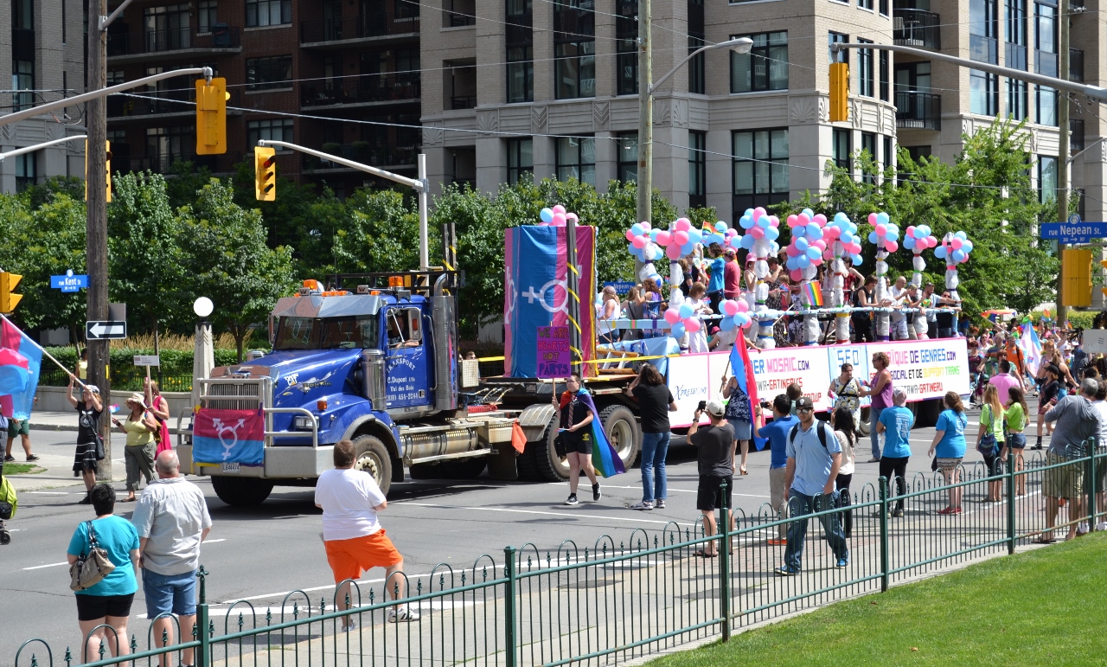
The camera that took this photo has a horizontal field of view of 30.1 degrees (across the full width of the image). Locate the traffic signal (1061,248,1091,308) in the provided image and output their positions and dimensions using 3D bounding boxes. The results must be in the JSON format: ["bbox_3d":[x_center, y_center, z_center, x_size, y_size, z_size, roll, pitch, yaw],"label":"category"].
[{"bbox_3d":[6.732,-0.712,26.500,0.360,0.720,0.300,0,2,28],"label":"traffic signal"}]

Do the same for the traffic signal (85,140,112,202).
[{"bbox_3d":[-8.246,-2.936,37.300,0.420,1.128,0.610,0,2,35],"label":"traffic signal"}]

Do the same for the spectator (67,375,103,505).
[{"bbox_3d":[-6.706,1.511,29.617,0.520,1.830,0.480,0,1,23],"label":"spectator"}]

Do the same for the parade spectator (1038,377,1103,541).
[{"bbox_3d":[5.755,1.409,22.900,0.660,1.817,0.500,-2,2,-36],"label":"parade spectator"}]

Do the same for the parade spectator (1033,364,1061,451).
[{"bbox_3d":[9.056,1.364,37.915,0.600,1.550,0.500,-1,1,-21],"label":"parade spectator"}]

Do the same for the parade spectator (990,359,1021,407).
[{"bbox_3d":[7.733,1.326,35.216,0.520,1.750,0.330,-1,1,-14],"label":"parade spectator"}]

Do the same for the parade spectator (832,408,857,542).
[{"bbox_3d":[3.483,1.671,24.800,0.460,1.570,0.420,-2,2,-40],"label":"parade spectator"}]

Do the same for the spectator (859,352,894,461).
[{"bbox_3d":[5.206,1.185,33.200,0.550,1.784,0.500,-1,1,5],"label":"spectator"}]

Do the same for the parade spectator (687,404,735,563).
[{"bbox_3d":[1.739,1.601,22.700,0.530,1.720,0.500,-1,2,-27],"label":"parade spectator"}]

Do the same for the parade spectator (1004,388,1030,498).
[{"bbox_3d":[6.600,1.525,29.300,0.440,1.550,0.360,-2,2,-36],"label":"parade spectator"}]

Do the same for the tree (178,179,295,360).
[{"bbox_3d":[-8.156,-1.346,53.000,3.200,5.229,3.200,-1,1,0],"label":"tree"}]

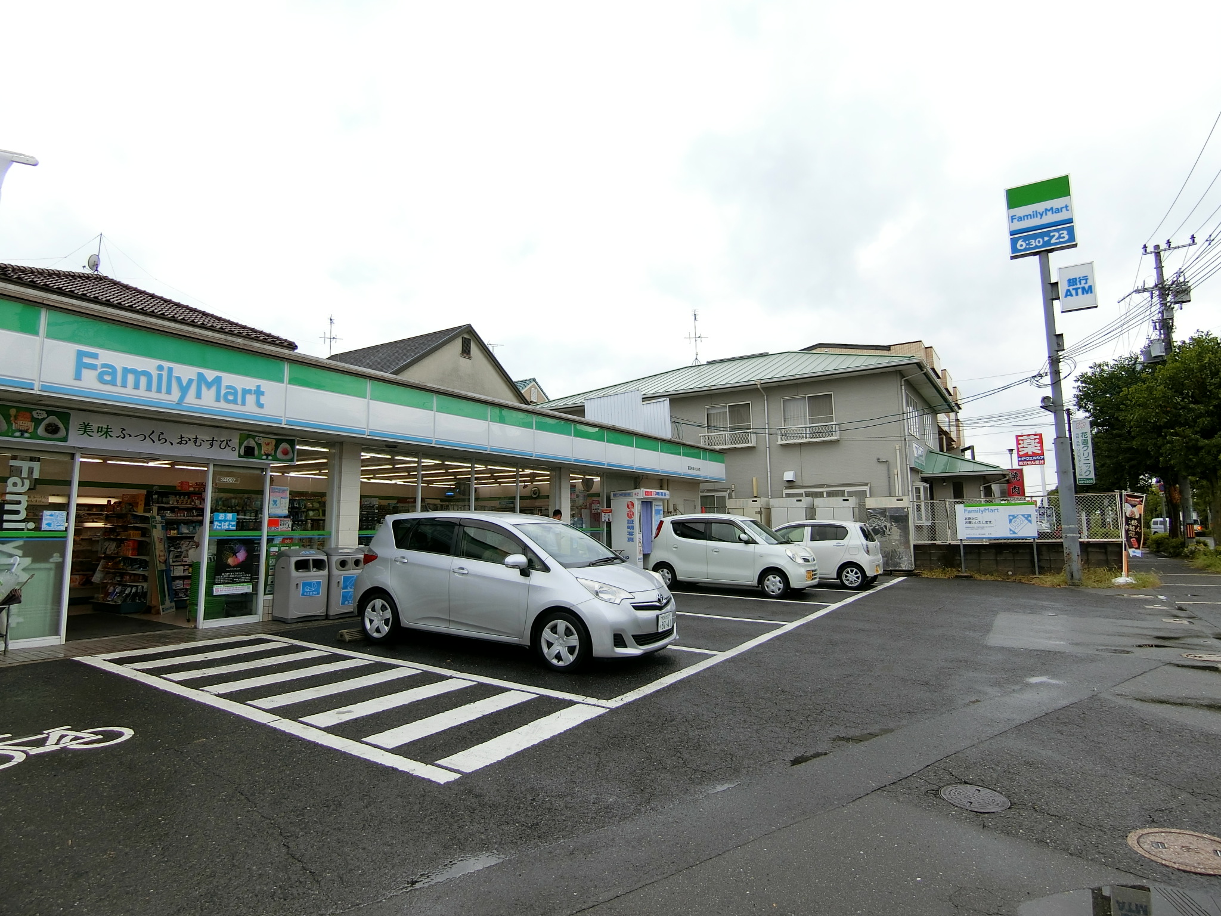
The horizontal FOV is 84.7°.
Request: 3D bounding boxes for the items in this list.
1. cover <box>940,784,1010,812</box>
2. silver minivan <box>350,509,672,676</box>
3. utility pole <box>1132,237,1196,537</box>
[{"bbox_3d":[1.990,1.870,3.659,0.365,0.030,0.365,-4,-7,32],"label":"cover"},{"bbox_3d":[-1.088,1.374,7.827,3.995,1.585,1.695,-2,-6,31],"label":"silver minivan"},{"bbox_3d":[24.613,-2.786,29.373,2.000,14.275,1.400,-4,-7,32],"label":"utility pole"}]

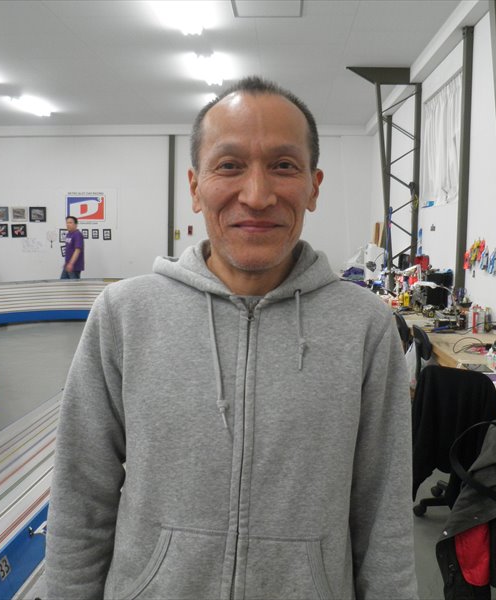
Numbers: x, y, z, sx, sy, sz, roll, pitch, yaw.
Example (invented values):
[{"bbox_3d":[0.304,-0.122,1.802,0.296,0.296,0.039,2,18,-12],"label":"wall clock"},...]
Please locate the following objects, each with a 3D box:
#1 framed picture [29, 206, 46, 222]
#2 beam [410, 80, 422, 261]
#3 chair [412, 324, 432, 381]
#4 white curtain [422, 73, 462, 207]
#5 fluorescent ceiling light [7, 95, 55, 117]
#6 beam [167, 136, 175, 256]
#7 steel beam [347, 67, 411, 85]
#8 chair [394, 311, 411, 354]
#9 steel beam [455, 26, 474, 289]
[{"bbox_3d":[-3.987,-1.612,12.235,0.330,0.287,0.025,1,6,3],"label":"framed picture"},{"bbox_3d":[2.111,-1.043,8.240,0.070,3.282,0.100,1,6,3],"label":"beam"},{"bbox_3d":[1.257,0.584,3.976,0.550,0.840,0.520,1,6,3],"label":"chair"},{"bbox_3d":[1.965,-1.583,6.668,0.100,1.208,1.685,1,6,3],"label":"white curtain"},{"bbox_3d":[-3.317,-2.963,9.955,0.240,0.100,1.250,1,6,3],"label":"fluorescent ceiling light"},{"bbox_3d":[-1.442,-1.438,12.083,0.106,3.225,0.106,1,6,3],"label":"beam"},{"bbox_3d":[1.537,-2.637,7.658,0.756,0.203,0.110,1,6,3],"label":"steel beam"},{"bbox_3d":[1.339,0.471,5.207,0.560,0.820,0.520,1,6,3],"label":"chair"},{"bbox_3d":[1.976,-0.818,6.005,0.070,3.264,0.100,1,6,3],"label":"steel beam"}]

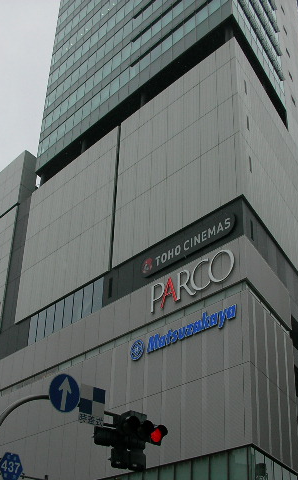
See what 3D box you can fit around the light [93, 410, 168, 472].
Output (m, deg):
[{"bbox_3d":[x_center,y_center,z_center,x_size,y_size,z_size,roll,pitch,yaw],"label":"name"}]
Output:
[{"bbox_3d":[-0.387,4.237,14.700,1.300,0.920,1.050,27,-38,-36],"label":"light"}]

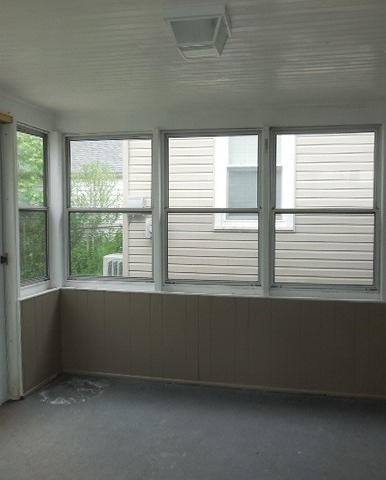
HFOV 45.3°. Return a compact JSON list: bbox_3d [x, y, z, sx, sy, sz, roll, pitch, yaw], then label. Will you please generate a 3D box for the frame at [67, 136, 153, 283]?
[{"bbox_3d":[-0.701,-0.270,3.939,0.799,1.253,0.080,1,3,11],"label":"frame"}]

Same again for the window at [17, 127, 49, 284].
[{"bbox_3d":[-1.287,-0.263,3.653,0.080,1.225,0.461,1,3,14],"label":"window"}]

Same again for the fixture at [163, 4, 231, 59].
[{"bbox_3d":[0.030,-0.925,2.091,0.252,0.150,0.245,1,3,11],"label":"fixture"}]

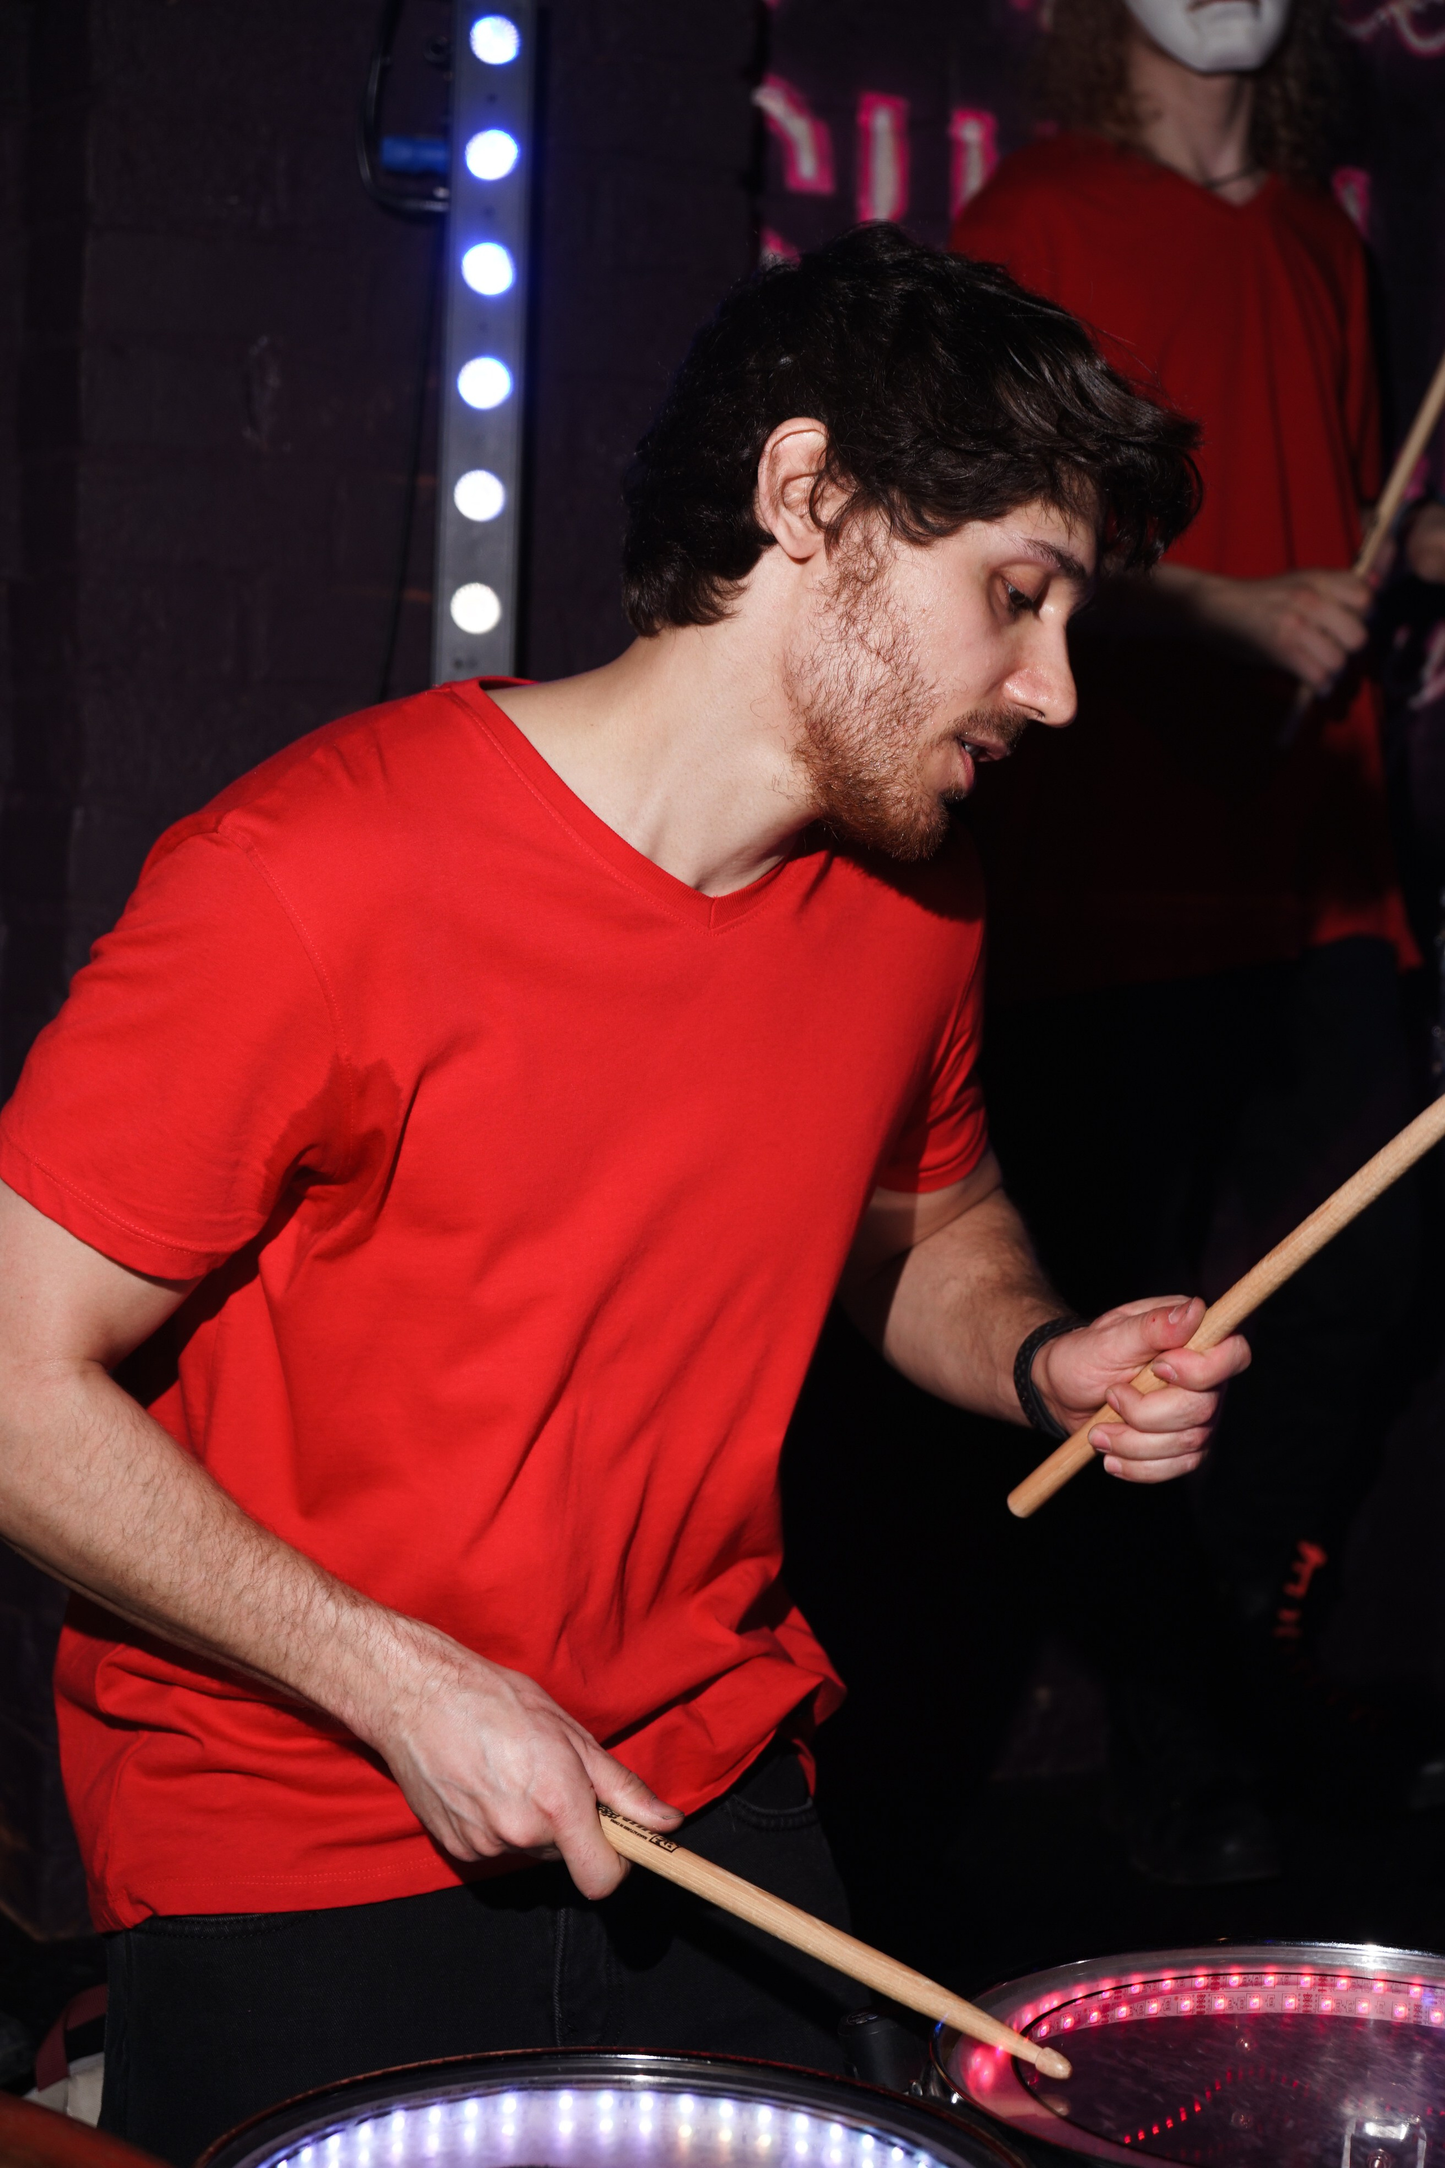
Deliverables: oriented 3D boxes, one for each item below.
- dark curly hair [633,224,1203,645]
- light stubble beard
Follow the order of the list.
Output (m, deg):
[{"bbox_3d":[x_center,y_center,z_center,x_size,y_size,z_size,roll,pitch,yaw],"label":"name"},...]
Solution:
[{"bbox_3d":[0.086,-0.268,1.680,0.240,0.226,0.190,29,5,6],"label":"dark curly hair"},{"bbox_3d":[0.081,-0.173,1.680,0.112,0.116,0.142,29,5,6],"label":"light stubble beard"}]

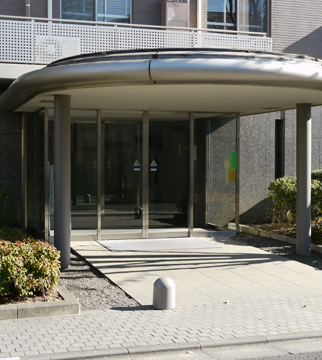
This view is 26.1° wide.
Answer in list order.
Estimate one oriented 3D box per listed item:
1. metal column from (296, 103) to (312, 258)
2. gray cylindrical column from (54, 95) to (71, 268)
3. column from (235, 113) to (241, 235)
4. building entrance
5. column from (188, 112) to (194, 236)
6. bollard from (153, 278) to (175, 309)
[{"bbox_3d":[2.183,-0.009,10.595,0.215,2.310,0.215,0,2,0],"label":"metal column"},{"bbox_3d":[-1.336,0.019,9.411,0.215,2.310,0.215,0,2,-18],"label":"gray cylindrical column"},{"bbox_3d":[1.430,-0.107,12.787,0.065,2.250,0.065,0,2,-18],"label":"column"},{"bbox_3d":[-0.591,-0.088,12.172,2.410,2.250,0.250,0,2,-18],"label":"building entrance"},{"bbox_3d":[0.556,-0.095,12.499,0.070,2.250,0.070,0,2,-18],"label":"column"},{"bbox_3d":[0.024,1.120,6.964,0.220,0.310,0.220,0,2,0],"label":"bollard"}]

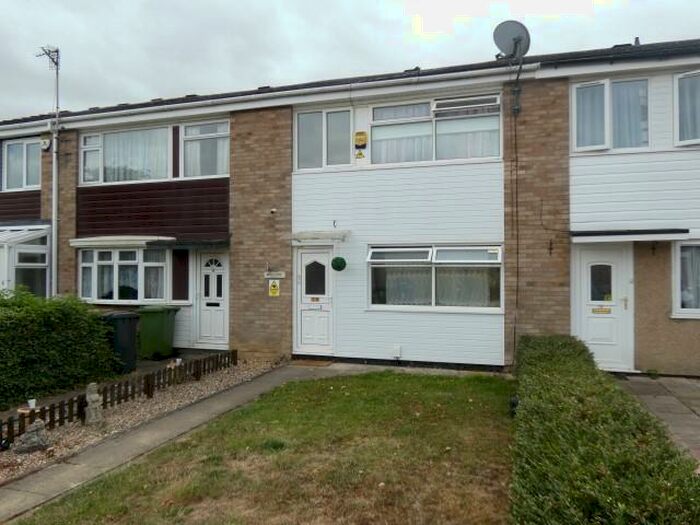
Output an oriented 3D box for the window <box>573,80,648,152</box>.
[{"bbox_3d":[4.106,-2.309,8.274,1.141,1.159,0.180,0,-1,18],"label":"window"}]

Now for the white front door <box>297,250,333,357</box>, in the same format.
[{"bbox_3d":[-0.656,0.729,10.019,0.750,2.034,0.090,0,-1,18],"label":"white front door"}]

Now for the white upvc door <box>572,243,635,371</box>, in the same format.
[{"bbox_3d":[3.993,0.669,8.320,0.904,2.000,0.090,0,-1,18],"label":"white upvc door"}]

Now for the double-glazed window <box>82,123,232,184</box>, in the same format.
[{"bbox_3d":[-4.214,-2.290,11.234,3.824,1.114,0.100,0,-1,18],"label":"double-glazed window"}]

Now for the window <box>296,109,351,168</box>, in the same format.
[{"bbox_3d":[-0.488,-2.332,10.025,1.156,1.092,0.100,0,-1,18],"label":"window"}]

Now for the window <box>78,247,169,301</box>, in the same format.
[{"bbox_3d":[-4.834,0.292,11.018,2.270,1.140,0.260,0,-1,18],"label":"window"}]

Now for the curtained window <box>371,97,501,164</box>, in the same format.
[{"bbox_3d":[1.450,-2.276,9.139,2.310,1.159,0.130,0,-1,18],"label":"curtained window"}]

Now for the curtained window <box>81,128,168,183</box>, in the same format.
[{"bbox_3d":[-4.780,-2.251,11.150,2.310,1.141,0.100,0,-1,18],"label":"curtained window"}]

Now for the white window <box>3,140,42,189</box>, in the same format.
[{"bbox_3d":[-7.671,-2.278,12.356,1.184,1.137,0.100,0,-1,18],"label":"white window"}]

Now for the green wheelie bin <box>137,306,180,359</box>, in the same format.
[{"bbox_3d":[-3.823,1.380,10.530,0.690,1.040,0.550,0,-1,18],"label":"green wheelie bin"}]

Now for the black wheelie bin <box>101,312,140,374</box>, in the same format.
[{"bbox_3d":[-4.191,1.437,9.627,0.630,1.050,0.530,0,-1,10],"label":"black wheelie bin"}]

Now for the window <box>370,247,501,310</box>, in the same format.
[{"bbox_3d":[1.451,0.248,9.084,2.301,1.132,0.130,0,-1,18],"label":"window"}]

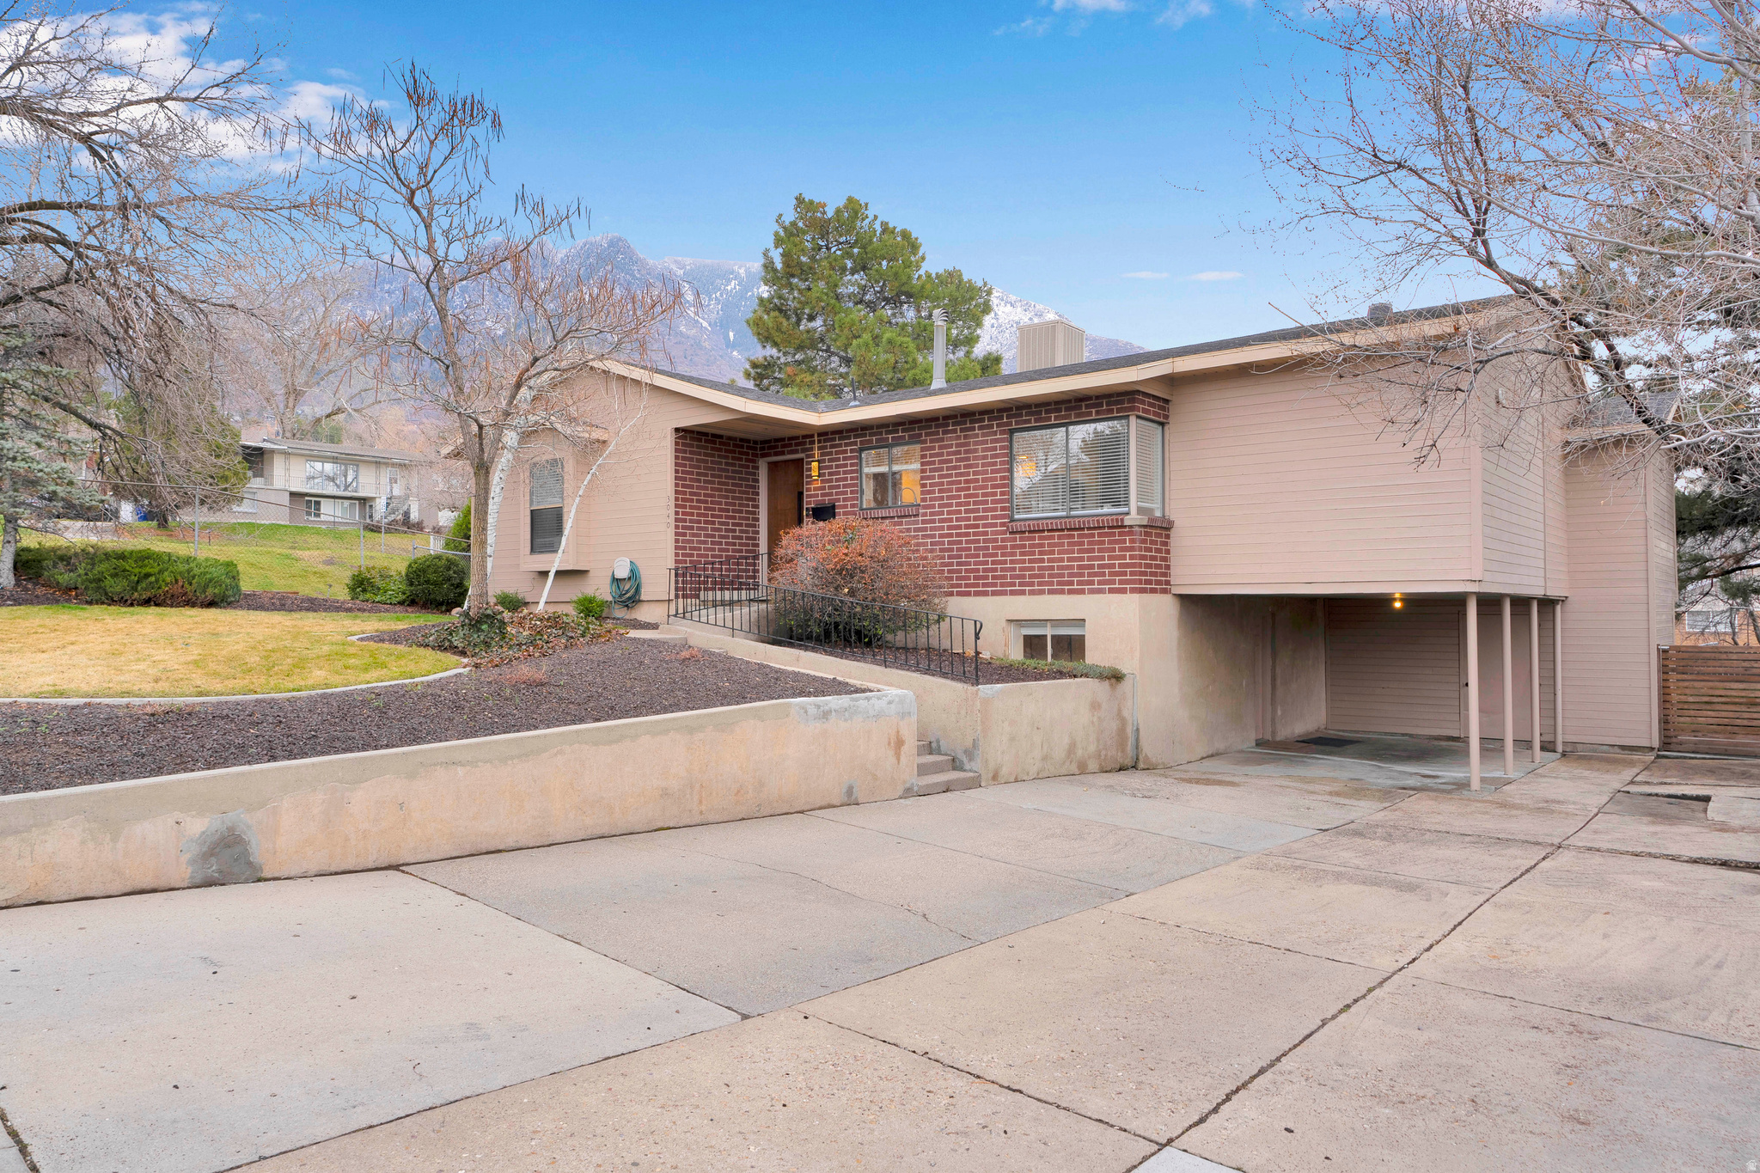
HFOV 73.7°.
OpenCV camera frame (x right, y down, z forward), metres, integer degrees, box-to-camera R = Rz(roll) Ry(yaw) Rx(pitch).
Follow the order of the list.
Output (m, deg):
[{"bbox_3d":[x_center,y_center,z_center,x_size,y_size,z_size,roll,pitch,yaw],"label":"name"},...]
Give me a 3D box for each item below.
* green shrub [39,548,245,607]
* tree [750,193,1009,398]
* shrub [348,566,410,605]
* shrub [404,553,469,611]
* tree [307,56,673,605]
[{"bbox_3d":[-11.400,-0.140,18.100,3.000,0.930,1.900,0,-1,-12],"label":"green shrub"},{"bbox_3d":[-0.200,-4.900,35.000,7.700,13.200,7.400,0,-1,0],"label":"tree"},{"bbox_3d":[-8.750,-0.020,20.600,1.120,0.680,1.050,0,-1,-22],"label":"shrub"},{"bbox_3d":[-7.700,-0.060,20.400,1.150,1.000,1.120,0,-1,-20],"label":"shrub"},{"bbox_3d":[-5.900,-3.800,18.300,5.600,8.600,5.200,0,-1,-18],"label":"tree"}]

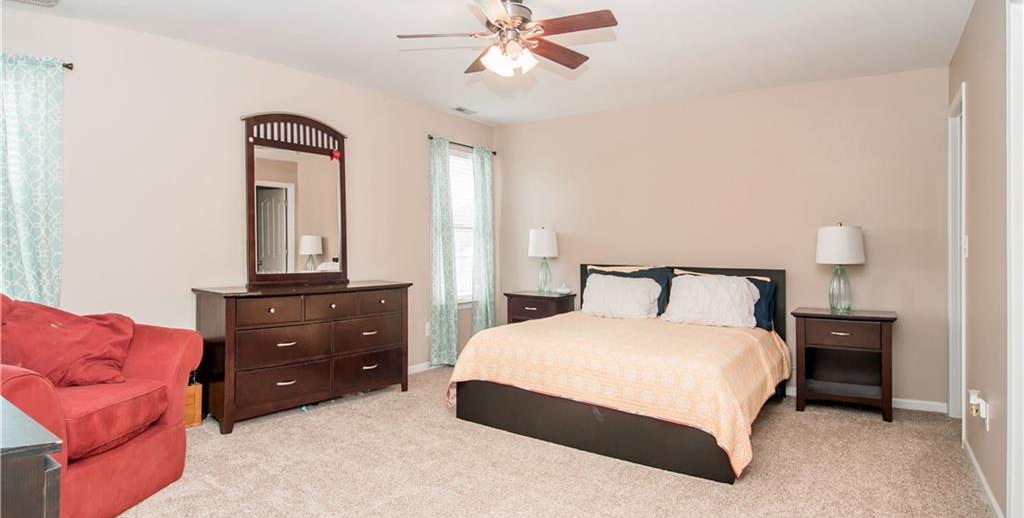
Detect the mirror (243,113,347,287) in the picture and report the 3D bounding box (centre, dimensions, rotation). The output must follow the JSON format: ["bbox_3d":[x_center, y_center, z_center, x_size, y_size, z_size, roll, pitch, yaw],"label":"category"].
[{"bbox_3d":[-1.588,-0.423,3.550,0.071,1.193,0.734,2,3,40],"label":"mirror"}]

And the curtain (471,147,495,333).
[{"bbox_3d":[-0.301,-0.029,5.029,0.092,2.183,0.275,2,3,40],"label":"curtain"}]

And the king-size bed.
[{"bbox_3d":[0.915,0.597,3.672,1.880,1.030,1.950,0,1,36],"label":"king-size bed"}]

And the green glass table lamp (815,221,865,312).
[{"bbox_3d":[2.410,0.068,3.550,0.310,0.660,0.310,0,1,37],"label":"green glass table lamp"}]

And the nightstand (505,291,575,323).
[{"bbox_3d":[0.315,0.738,5.200,0.630,0.715,0.420,0,1,37],"label":"nightstand"}]

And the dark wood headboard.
[{"bbox_3d":[1.454,0.553,4.398,1.830,0.960,0.080,0,1,36],"label":"dark wood headboard"}]

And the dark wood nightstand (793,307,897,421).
[{"bbox_3d":[2.479,0.761,3.621,0.622,0.704,0.408,1,2,31],"label":"dark wood nightstand"}]

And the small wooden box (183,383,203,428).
[{"bbox_3d":[-2.223,0.992,3.234,0.180,0.270,0.210,0,1,38],"label":"small wooden box"}]

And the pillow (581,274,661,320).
[{"bbox_3d":[0.967,0.333,4.284,0.653,0.377,0.163,1,-29,33],"label":"pillow"}]

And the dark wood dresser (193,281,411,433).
[{"bbox_3d":[-1.516,0.670,3.753,0.470,0.900,1.510,0,1,38],"label":"dark wood dresser"}]

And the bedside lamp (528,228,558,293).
[{"bbox_3d":[0.321,0.010,4.845,0.296,0.653,0.296,0,2,4],"label":"bedside lamp"}]

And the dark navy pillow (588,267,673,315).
[{"bbox_3d":[1.076,0.291,4.386,0.694,0.428,0.153,1,-19,33],"label":"dark navy pillow"}]

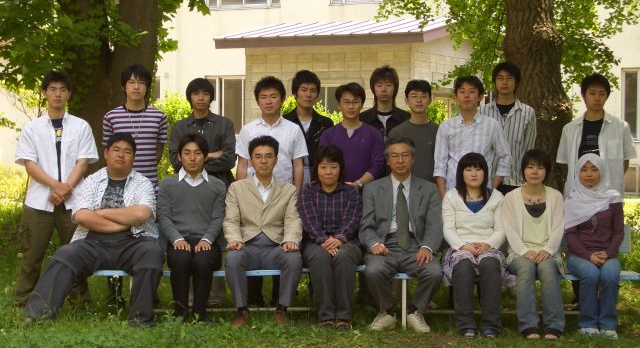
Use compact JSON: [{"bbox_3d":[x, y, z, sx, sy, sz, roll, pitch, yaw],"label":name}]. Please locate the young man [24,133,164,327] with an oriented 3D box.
[{"bbox_3d":[-1.595,0.368,9.678,0.960,1.320,0.950,0,2,5],"label":"young man"}]

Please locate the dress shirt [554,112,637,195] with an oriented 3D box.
[{"bbox_3d":[1.982,-0.106,9.809,0.580,0.700,0.280,0,3,3],"label":"dress shirt"}]

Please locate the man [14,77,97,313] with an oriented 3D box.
[{"bbox_3d":[-1.915,0.117,9.941,0.600,1.720,0.400,0,3,-7],"label":"man"}]

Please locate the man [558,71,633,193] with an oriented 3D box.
[{"bbox_3d":[2.045,0.137,10.136,0.570,1.769,0.340,0,2,9],"label":"man"}]

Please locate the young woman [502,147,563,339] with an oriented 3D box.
[{"bbox_3d":[1.398,0.436,8.957,0.430,1.190,0.720,0,3,3],"label":"young woman"}]

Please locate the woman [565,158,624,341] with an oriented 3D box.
[{"bbox_3d":[1.797,0.456,8.958,0.420,1.150,0.720,0,3,5],"label":"woman"}]

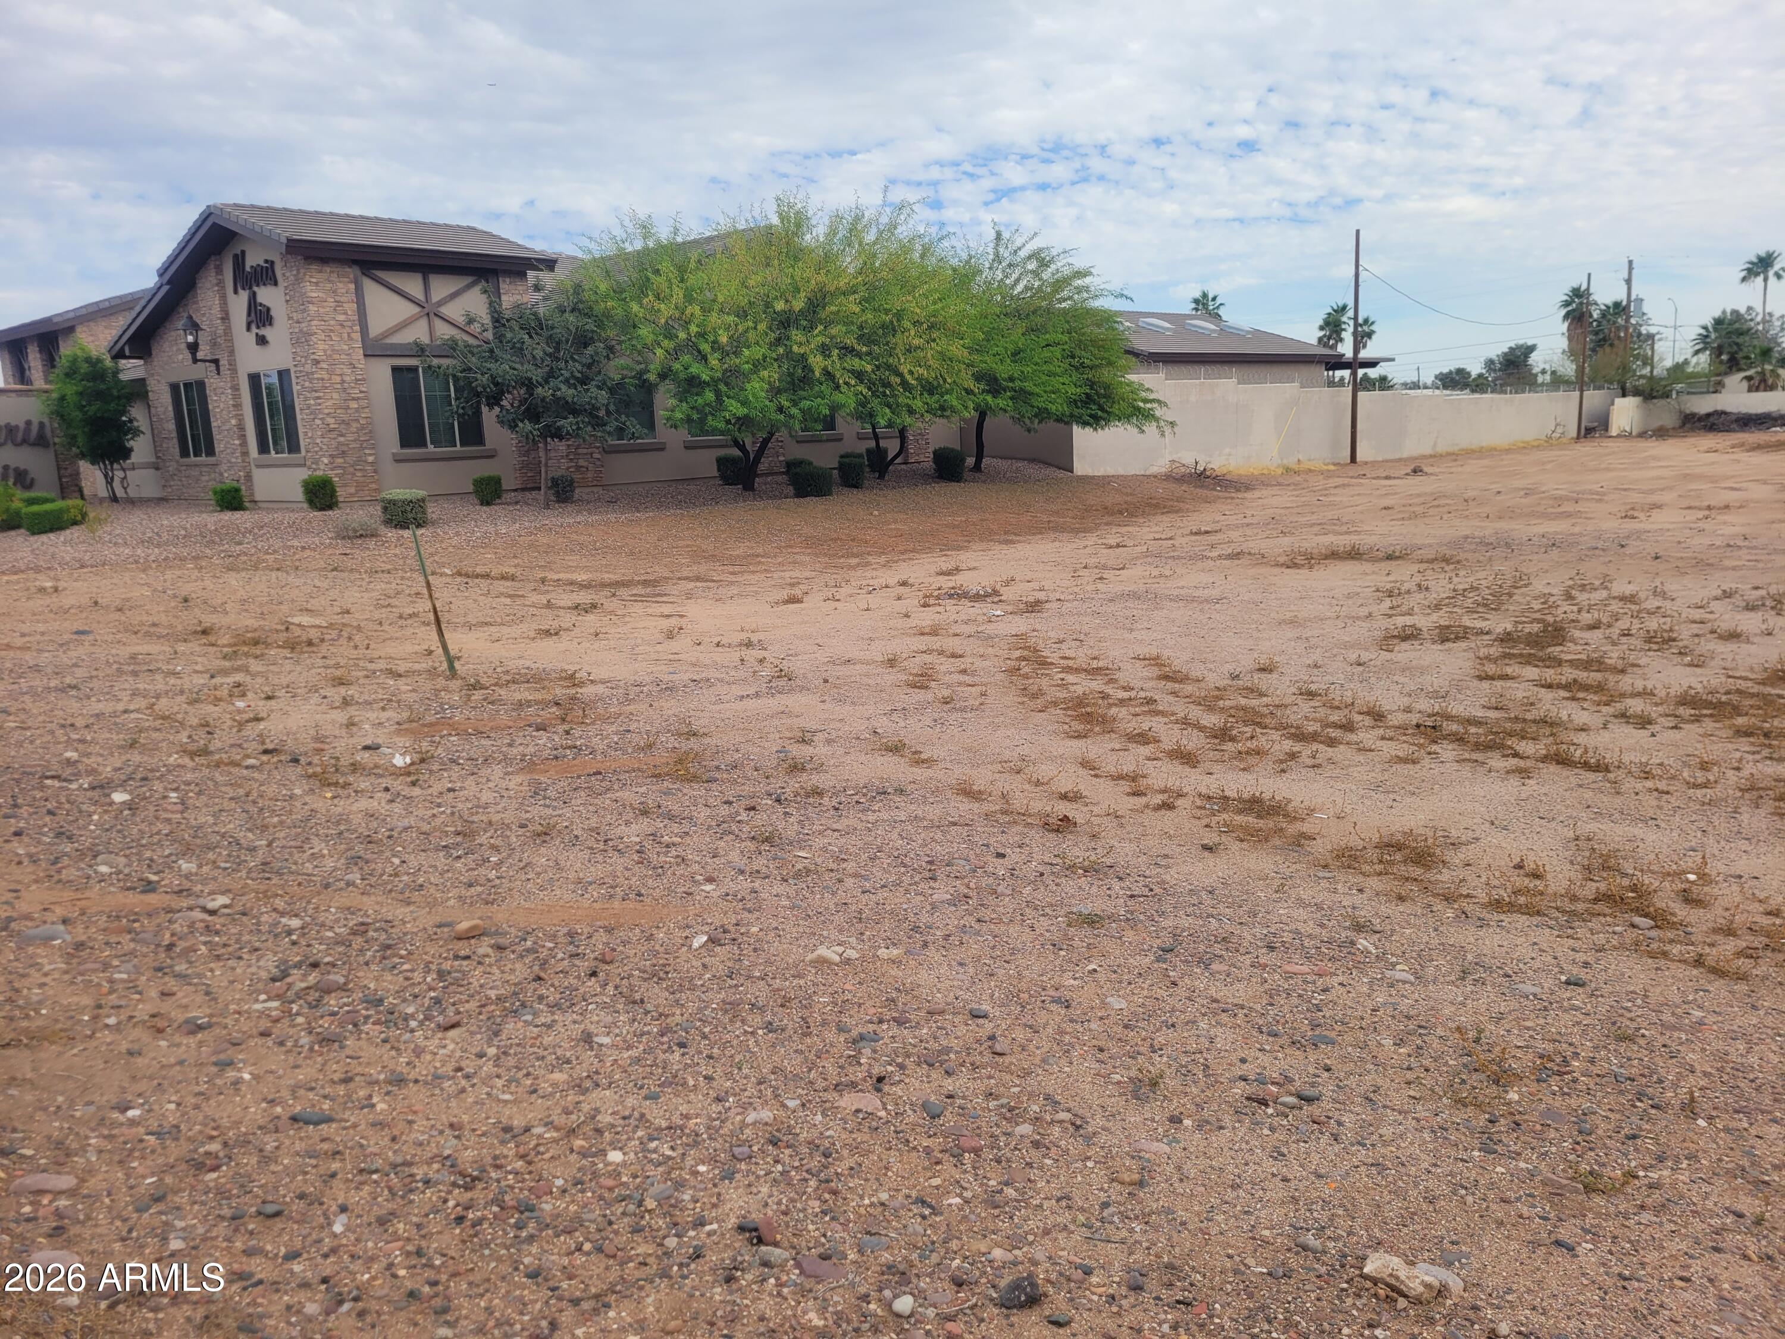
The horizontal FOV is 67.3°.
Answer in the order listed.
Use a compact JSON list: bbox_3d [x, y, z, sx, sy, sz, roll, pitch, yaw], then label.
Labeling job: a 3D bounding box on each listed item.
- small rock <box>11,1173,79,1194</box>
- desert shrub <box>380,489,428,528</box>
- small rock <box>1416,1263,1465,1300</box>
[{"bbox_3d":[-1.902,1.149,3.007,0.135,0.022,0.048,-5,11,-14],"label":"small rock"},{"bbox_3d":[-7.547,-2.478,20.653,0.730,0.530,0.680,-6,11,-19],"label":"desert shrub"},{"bbox_3d":[1.008,1.121,2.468,0.050,0.028,0.098,-10,13,-37],"label":"small rock"}]

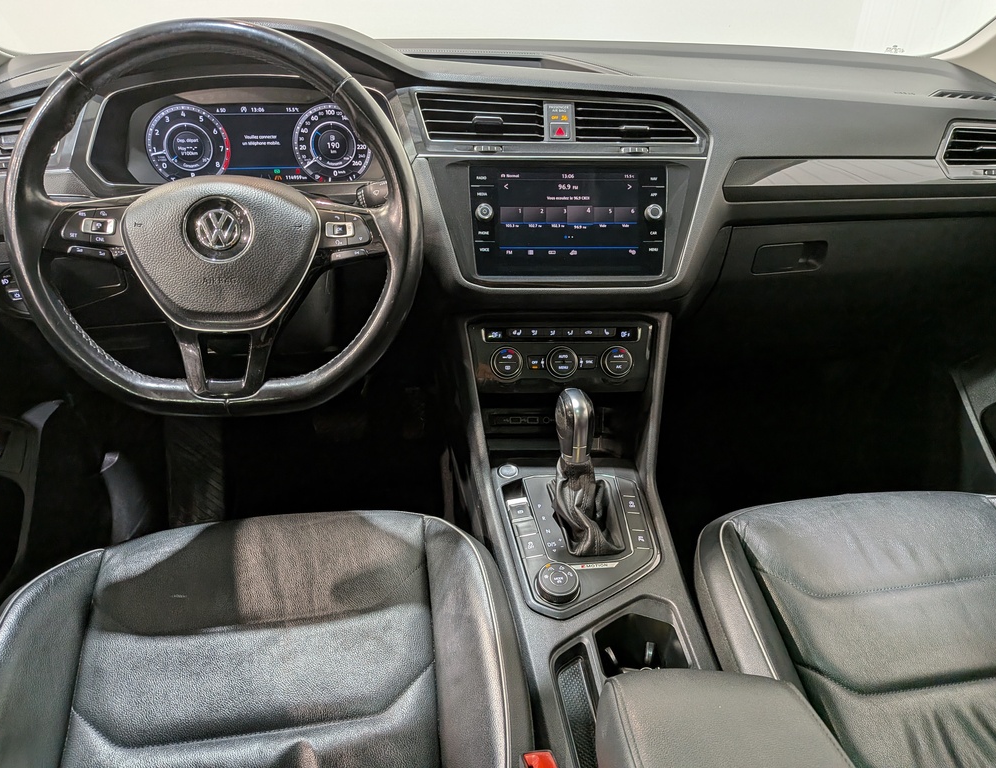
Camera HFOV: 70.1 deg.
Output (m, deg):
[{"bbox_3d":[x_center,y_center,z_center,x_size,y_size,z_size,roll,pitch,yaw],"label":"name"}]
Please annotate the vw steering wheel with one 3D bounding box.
[{"bbox_3d":[-0.256,-0.149,0.671,0.370,0.354,0.088,-1,7,-5],"label":"vw steering wheel"}]

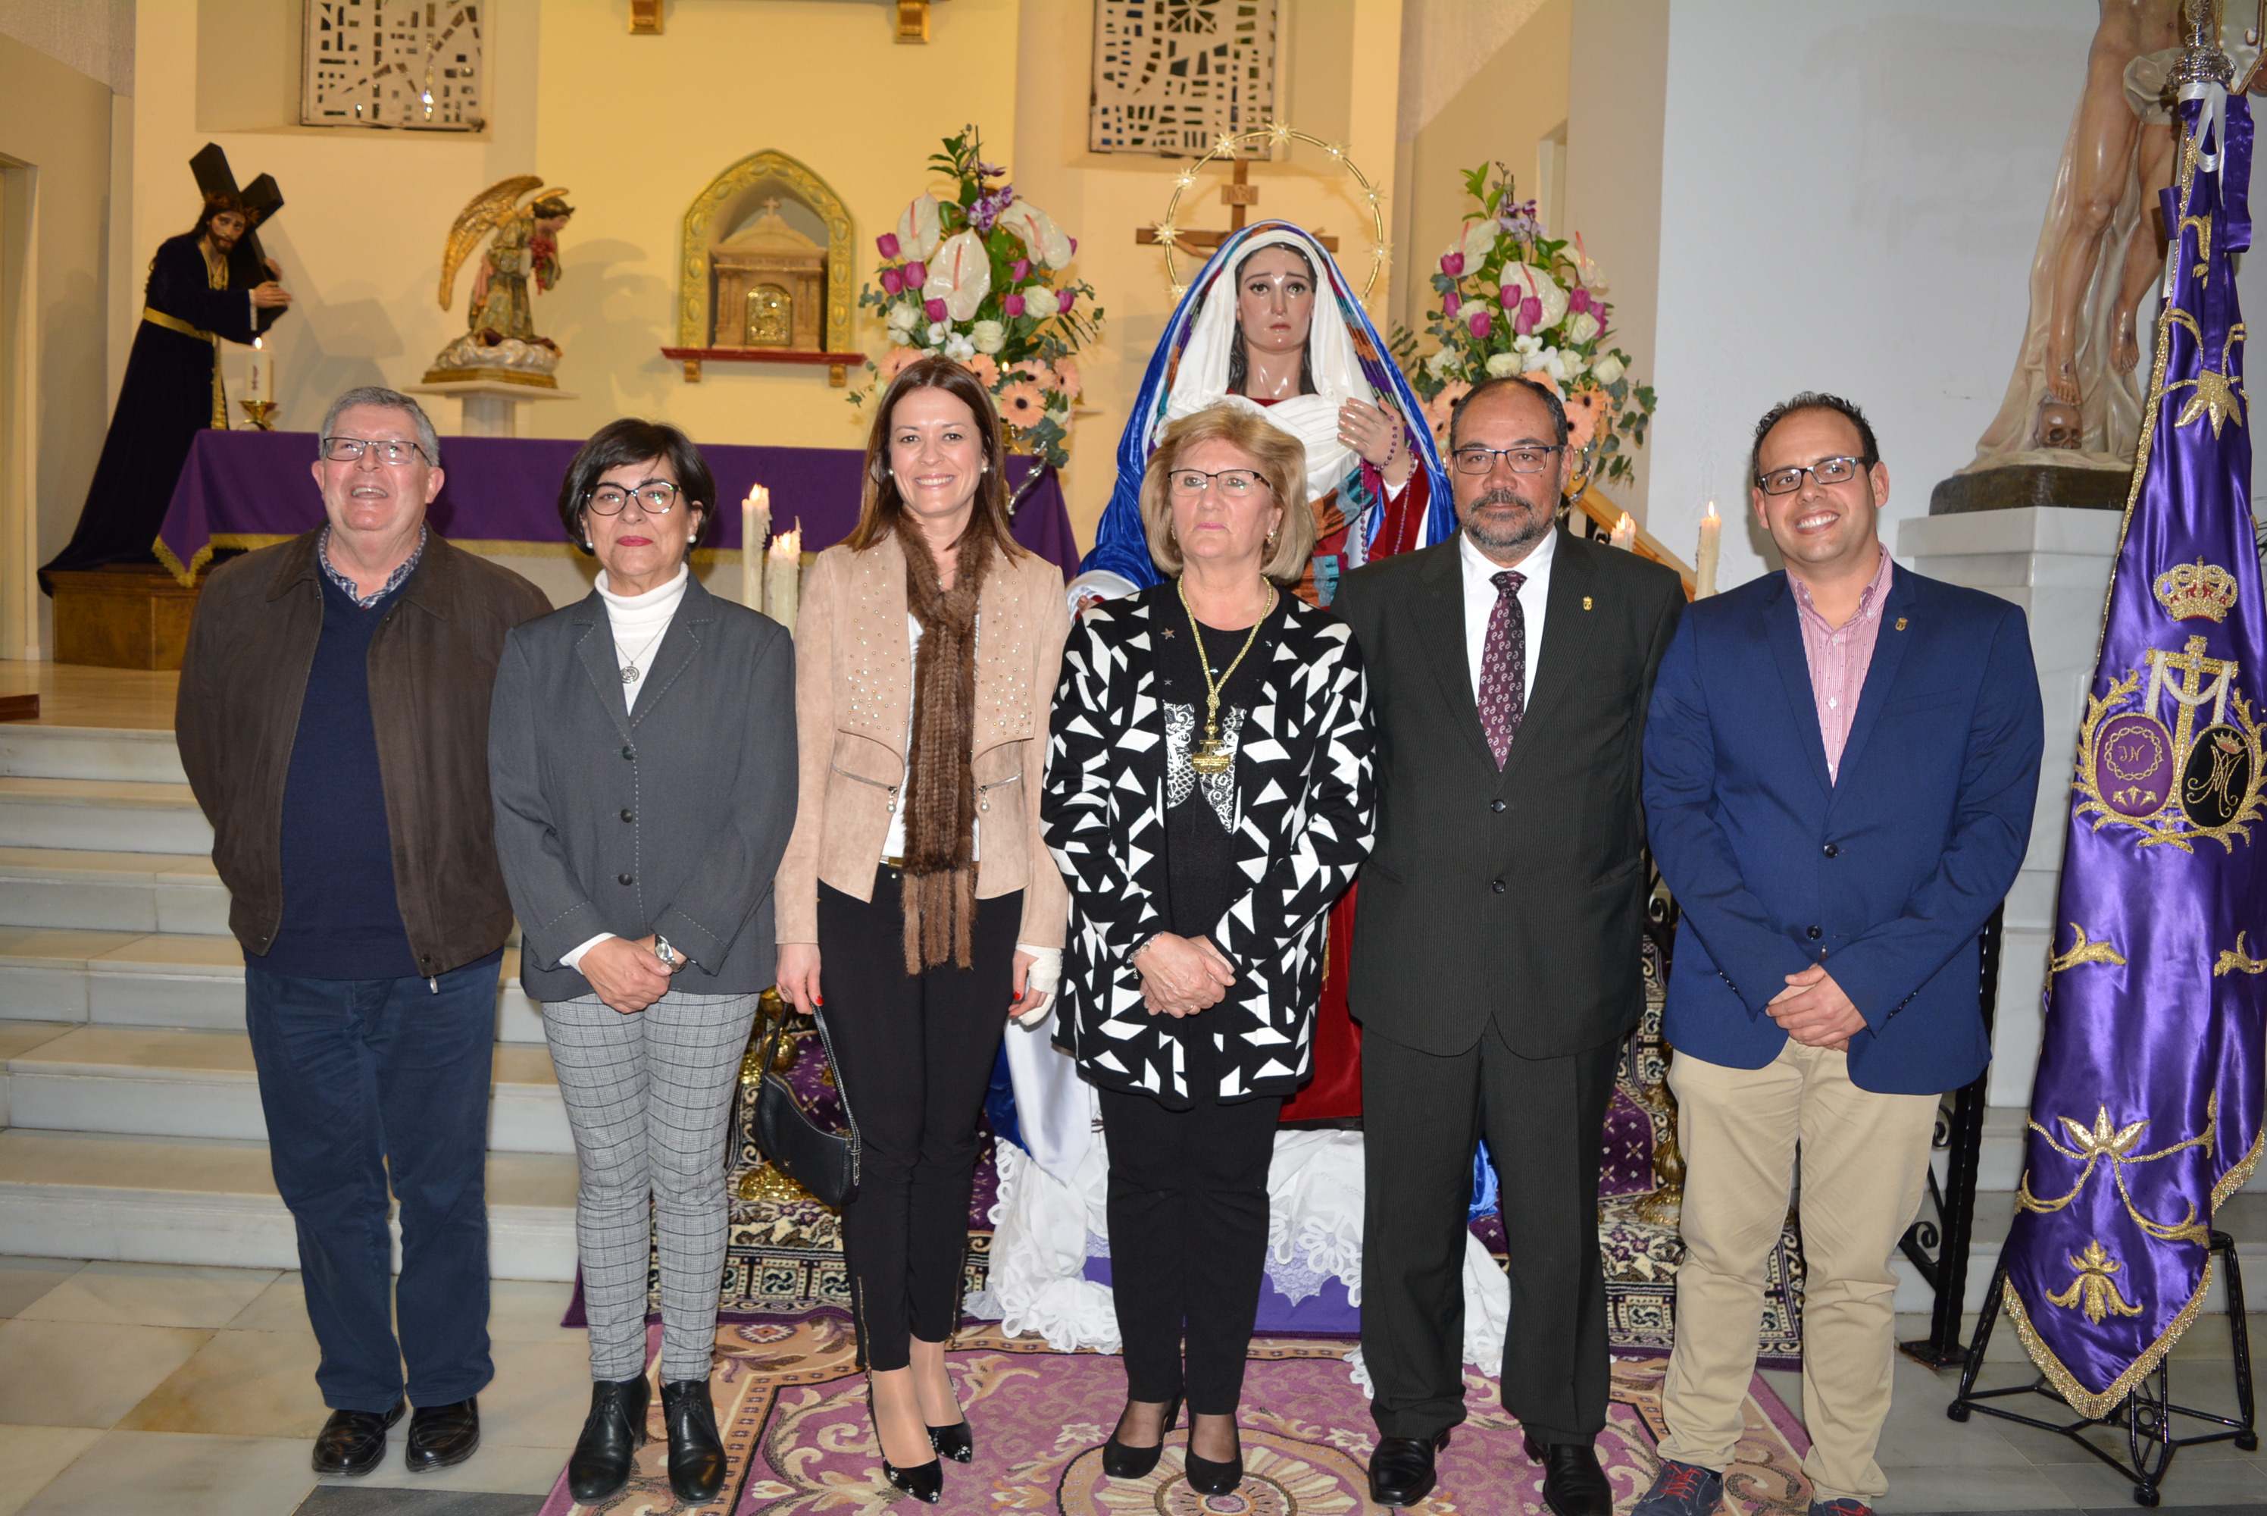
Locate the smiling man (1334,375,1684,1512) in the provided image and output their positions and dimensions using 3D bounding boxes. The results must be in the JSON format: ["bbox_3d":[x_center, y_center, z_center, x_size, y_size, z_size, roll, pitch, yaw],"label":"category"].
[{"bbox_3d":[0.578,0.297,2.677,0.530,1.730,0.340,2,6,1],"label":"smiling man"}]

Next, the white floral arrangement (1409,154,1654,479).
[{"bbox_3d":[0.794,-0.862,3.458,0.500,0.670,0.430,3,6,8],"label":"white floral arrangement"}]

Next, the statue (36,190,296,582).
[{"bbox_3d":[-4.054,-1.564,7.140,1.000,1.700,0.650,4,6,13],"label":"statue"}]

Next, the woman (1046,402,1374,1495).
[{"bbox_3d":[0.113,0.298,2.692,0.500,1.680,0.340,2,6,0],"label":"woman"}]

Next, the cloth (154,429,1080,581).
[{"bbox_3d":[-1.912,-0.989,6.621,3.280,0.480,0.950,2,6,-2],"label":"cloth"}]

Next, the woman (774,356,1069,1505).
[{"bbox_3d":[-0.331,0.265,2.663,0.455,1.730,0.330,2,6,-4],"label":"woman"}]

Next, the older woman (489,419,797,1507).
[{"bbox_3d":[-0.749,0.309,2.592,0.470,1.620,0.330,2,6,-7],"label":"older woman"}]

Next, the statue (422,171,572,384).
[{"bbox_3d":[-2.755,-2.070,7.383,0.520,0.940,0.520,5,6,22],"label":"statue"}]

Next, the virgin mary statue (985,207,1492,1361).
[{"bbox_3d":[0.201,0.074,3.305,0.910,2.030,0.720,2,6,0],"label":"virgin mary statue"}]

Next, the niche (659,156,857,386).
[{"bbox_3d":[-1.691,-2.239,7.754,0.920,1.080,0.350,2,6,-2],"label":"niche"}]

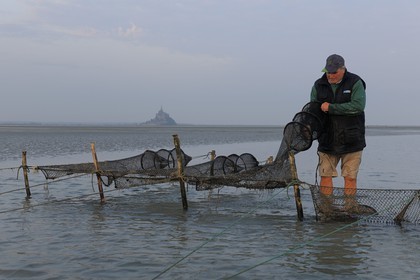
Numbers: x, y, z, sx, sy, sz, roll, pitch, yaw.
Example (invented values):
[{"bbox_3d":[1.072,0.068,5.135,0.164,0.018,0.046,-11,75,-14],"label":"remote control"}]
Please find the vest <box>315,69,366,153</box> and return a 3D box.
[{"bbox_3d":[1.208,-0.255,5.400,0.500,0.760,0.330,1,2,28],"label":"vest"}]

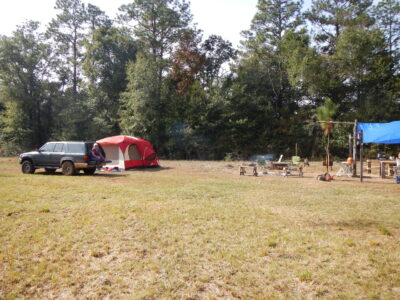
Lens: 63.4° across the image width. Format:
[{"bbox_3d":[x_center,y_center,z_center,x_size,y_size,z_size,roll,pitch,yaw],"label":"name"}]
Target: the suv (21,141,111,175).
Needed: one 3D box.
[{"bbox_3d":[-7.050,0.410,16.962,4.700,1.700,1.740,0,1,18],"label":"suv"}]

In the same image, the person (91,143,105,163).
[{"bbox_3d":[-4.980,0.247,15.858,0.620,1.150,0.520,1,1,34],"label":"person"}]

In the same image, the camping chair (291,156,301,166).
[{"bbox_3d":[6.691,0.773,22.520,0.600,0.750,0.600,0,1,20],"label":"camping chair"}]

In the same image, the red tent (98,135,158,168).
[{"bbox_3d":[-4.967,0.108,22.036,2.800,2.100,3.300,1,1,30],"label":"red tent"}]

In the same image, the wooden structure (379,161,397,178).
[{"bbox_3d":[8.808,0.912,15.121,0.720,0.770,0.620,0,1,23],"label":"wooden structure"}]

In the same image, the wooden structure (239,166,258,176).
[{"bbox_3d":[2.423,1.047,16.124,0.840,0.460,0.330,0,1,-6],"label":"wooden structure"}]

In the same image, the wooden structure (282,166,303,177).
[{"bbox_3d":[4.490,1.067,15.625,0.900,0.440,0.340,0,1,3],"label":"wooden structure"}]

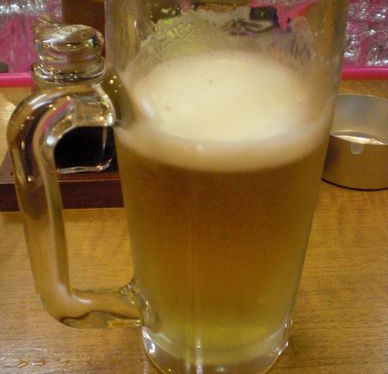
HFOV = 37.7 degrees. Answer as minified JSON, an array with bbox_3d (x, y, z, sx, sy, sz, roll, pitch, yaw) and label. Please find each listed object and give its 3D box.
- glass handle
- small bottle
[{"bbox_3d":[-0.048,0.016,0.243,0.049,0.120,0.023,-4,33,-6],"label":"glass handle"},{"bbox_3d":[-0.078,-0.059,0.369,0.046,0.086,0.055,-24,40,-33],"label":"small bottle"}]

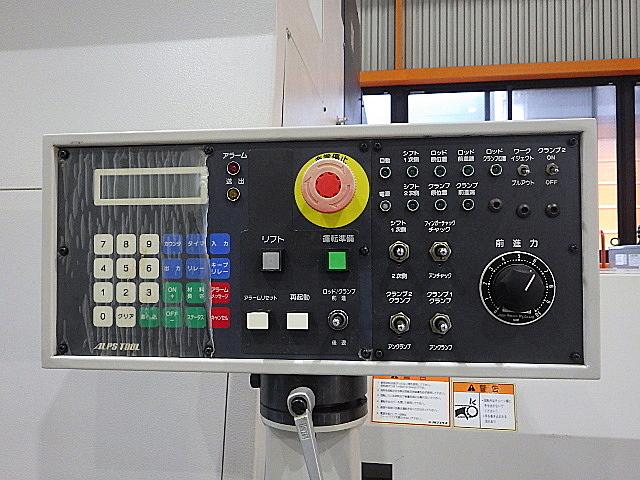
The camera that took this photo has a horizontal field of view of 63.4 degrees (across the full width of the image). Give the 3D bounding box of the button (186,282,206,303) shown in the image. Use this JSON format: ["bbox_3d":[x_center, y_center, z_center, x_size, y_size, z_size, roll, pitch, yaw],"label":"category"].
[{"bbox_3d":[-0.101,0.043,0.422,0.017,0.017,0.003,0,-1,6],"label":"button"}]

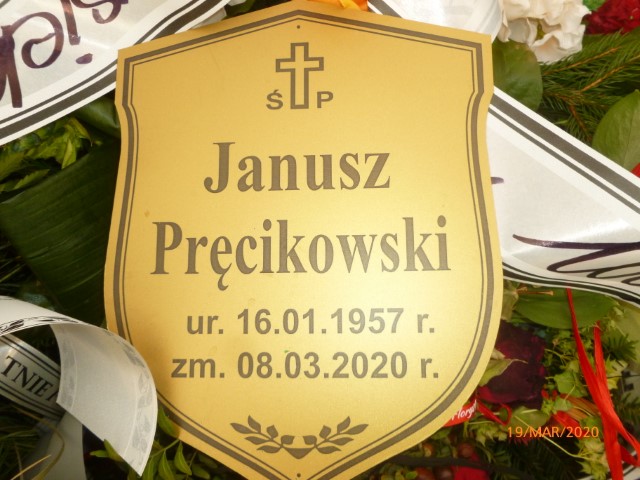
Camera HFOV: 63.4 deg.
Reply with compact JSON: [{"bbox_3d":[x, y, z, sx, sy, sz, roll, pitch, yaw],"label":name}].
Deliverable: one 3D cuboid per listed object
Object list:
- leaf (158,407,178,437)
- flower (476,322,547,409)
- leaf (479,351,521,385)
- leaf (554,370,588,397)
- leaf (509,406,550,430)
[{"bbox_3d":[-0.101,0.121,0.345,0.010,0.006,0.022,-31,81,-19],"label":"leaf"},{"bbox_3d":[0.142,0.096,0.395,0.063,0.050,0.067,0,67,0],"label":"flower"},{"bbox_3d":[0.128,0.093,0.370,0.036,0.010,0.014,-34,71,-14],"label":"leaf"},{"bbox_3d":[0.187,0.107,0.385,0.025,0.009,0.021,0,67,0],"label":"leaf"},{"bbox_3d":[0.154,0.131,0.380,0.031,0.009,0.019,0,63,0],"label":"leaf"}]

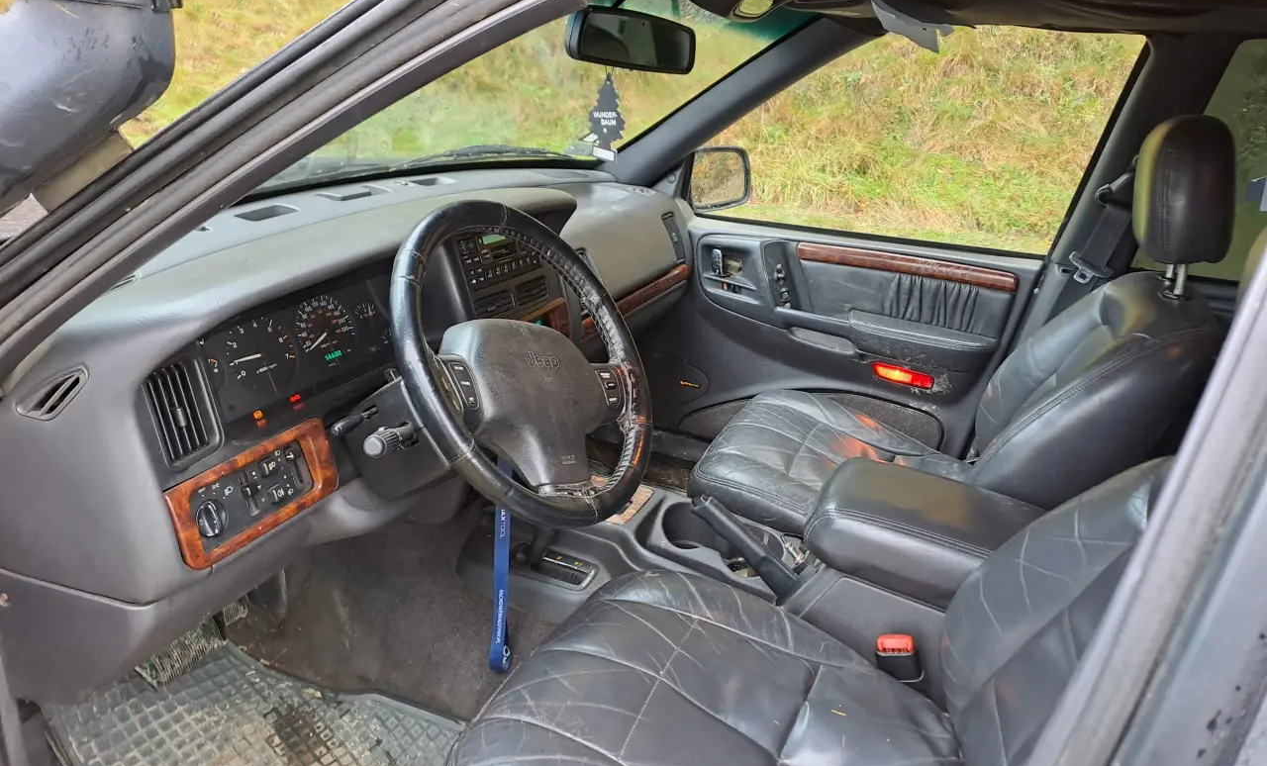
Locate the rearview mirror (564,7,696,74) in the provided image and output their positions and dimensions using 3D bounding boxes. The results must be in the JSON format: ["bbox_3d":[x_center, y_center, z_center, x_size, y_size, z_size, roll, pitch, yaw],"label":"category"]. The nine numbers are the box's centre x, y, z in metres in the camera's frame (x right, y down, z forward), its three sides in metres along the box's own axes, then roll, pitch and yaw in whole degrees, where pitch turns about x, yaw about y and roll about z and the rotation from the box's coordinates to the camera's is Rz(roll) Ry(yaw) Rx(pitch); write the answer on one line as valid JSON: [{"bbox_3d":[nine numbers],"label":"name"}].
[{"bbox_3d":[-0.015,-0.475,1.273,0.040,0.068,0.240,30,27,35],"label":"rearview mirror"}]

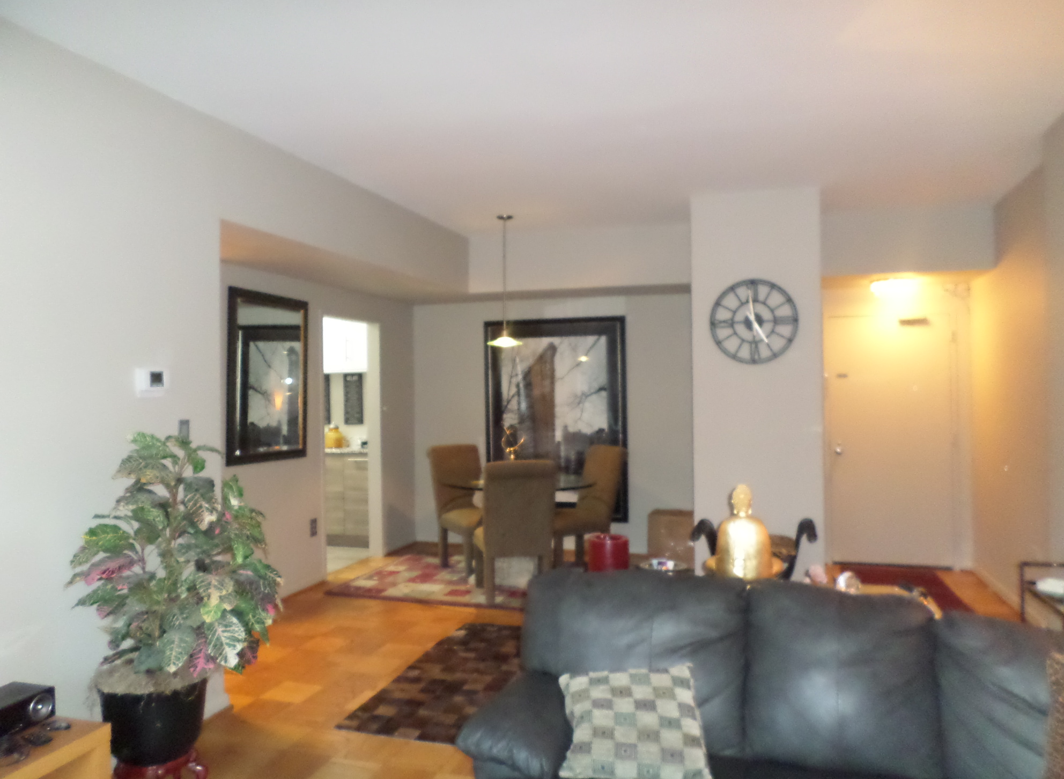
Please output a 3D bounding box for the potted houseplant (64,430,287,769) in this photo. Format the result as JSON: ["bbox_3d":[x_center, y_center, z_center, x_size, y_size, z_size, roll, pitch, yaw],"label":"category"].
[{"bbox_3d":[-1.245,0.684,2.680,0.700,1.110,0.700,-1,0,18],"label":"potted houseplant"}]

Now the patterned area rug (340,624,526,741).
[{"bbox_3d":[0.437,1.455,3.747,2.250,0.012,1.530,-1,0,18],"label":"patterned area rug"}]

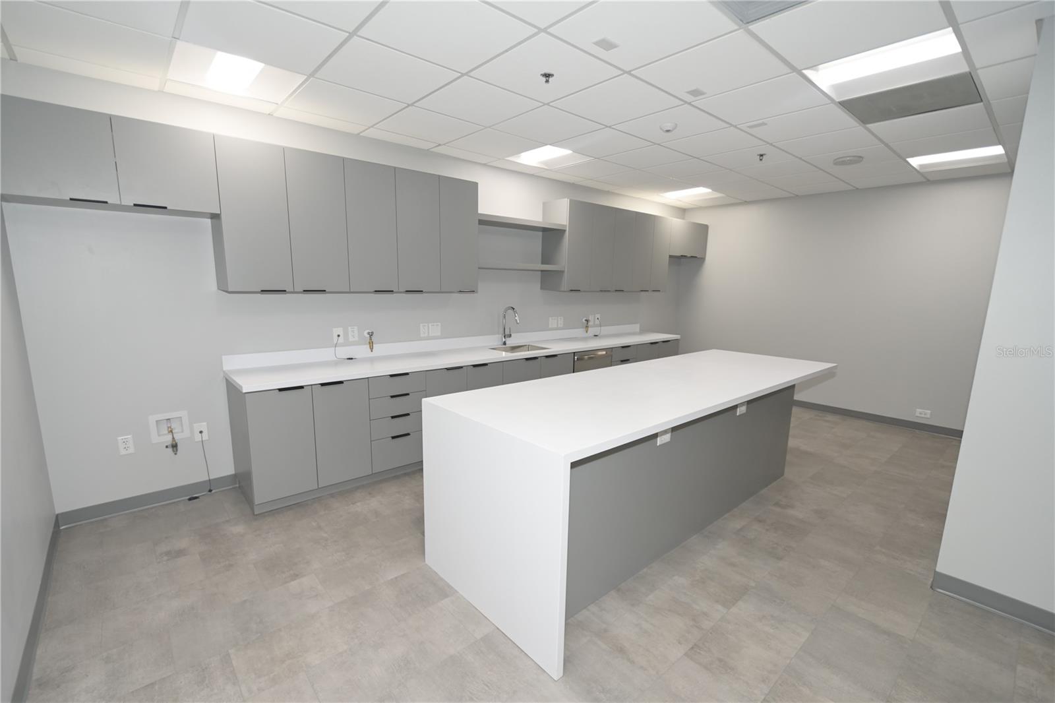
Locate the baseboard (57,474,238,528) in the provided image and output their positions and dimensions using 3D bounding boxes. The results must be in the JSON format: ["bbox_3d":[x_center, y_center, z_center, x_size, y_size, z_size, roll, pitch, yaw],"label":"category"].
[{"bbox_3d":[-2.474,0.978,2.926,0.907,0.100,0.015,-6,12,-39],"label":"baseboard"}]

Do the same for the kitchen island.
[{"bbox_3d":[0.933,0.620,2.923,2.975,0.914,1.004,-6,12,-39],"label":"kitchen island"}]

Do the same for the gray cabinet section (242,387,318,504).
[{"bbox_3d":[-1.798,0.572,3.097,0.391,0.745,0.580,-7,12,-40],"label":"gray cabinet section"}]

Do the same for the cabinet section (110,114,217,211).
[{"bbox_3d":[-2.143,-1.062,2.625,0.450,0.453,0.380,-7,12,-40],"label":"cabinet section"}]

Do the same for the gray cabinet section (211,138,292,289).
[{"bbox_3d":[-1.830,-0.869,2.924,0.375,0.917,0.380,-7,12,-40],"label":"gray cabinet section"}]

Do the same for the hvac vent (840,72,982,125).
[{"bbox_3d":[2.336,-1.535,2.687,0.601,0.030,0.587,-6,12,-39],"label":"hvac vent"}]

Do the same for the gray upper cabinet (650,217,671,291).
[{"bbox_3d":[1.571,-1.243,5.689,0.364,0.908,0.380,-6,12,-39],"label":"gray upper cabinet"}]

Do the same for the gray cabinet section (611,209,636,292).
[{"bbox_3d":[1.012,-1.197,5.283,0.376,0.917,0.380,-7,12,-40],"label":"gray cabinet section"}]

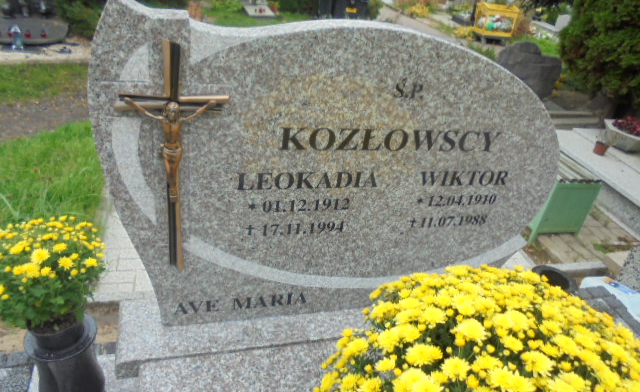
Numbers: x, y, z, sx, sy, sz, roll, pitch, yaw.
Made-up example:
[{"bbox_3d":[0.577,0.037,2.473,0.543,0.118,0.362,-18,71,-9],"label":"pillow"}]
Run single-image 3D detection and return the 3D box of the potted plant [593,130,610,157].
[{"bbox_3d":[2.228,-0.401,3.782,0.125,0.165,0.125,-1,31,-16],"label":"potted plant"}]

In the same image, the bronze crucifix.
[{"bbox_3d":[-0.350,-0.057,1.168,0.247,0.620,0.070,-1,31,-16],"label":"bronze crucifix"}]

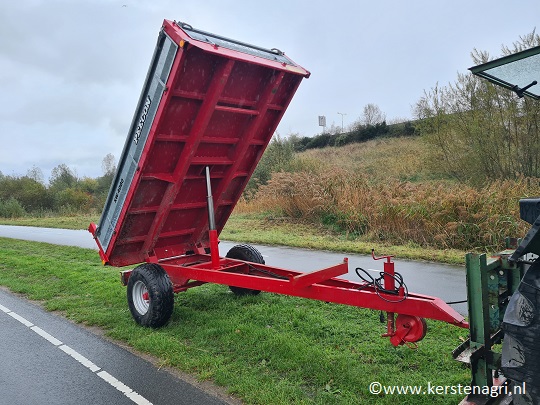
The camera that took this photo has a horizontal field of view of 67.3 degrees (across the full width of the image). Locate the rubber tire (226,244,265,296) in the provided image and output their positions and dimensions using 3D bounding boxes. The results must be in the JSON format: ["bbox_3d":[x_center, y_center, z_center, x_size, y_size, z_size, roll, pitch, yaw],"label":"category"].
[{"bbox_3d":[-0.378,1.024,6.071,0.265,0.765,0.765,-7,4,-44],"label":"rubber tire"}]

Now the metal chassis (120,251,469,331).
[{"bbox_3d":[-0.012,0.847,4.564,1.464,0.556,4.293,-7,4,-44],"label":"metal chassis"}]

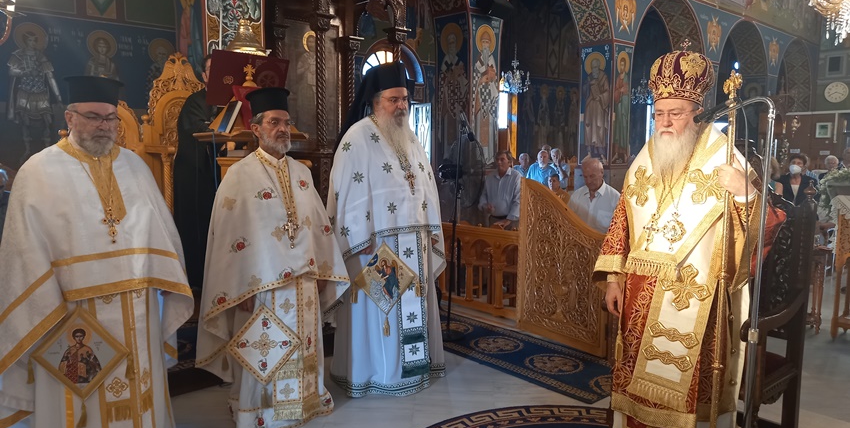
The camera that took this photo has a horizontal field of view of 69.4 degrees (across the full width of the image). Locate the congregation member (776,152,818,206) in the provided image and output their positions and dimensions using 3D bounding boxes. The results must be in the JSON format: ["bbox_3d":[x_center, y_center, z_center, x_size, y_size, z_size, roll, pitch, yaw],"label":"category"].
[{"bbox_3d":[3.897,0.175,6.486,0.320,1.620,0.460,-5,8,-43],"label":"congregation member"}]

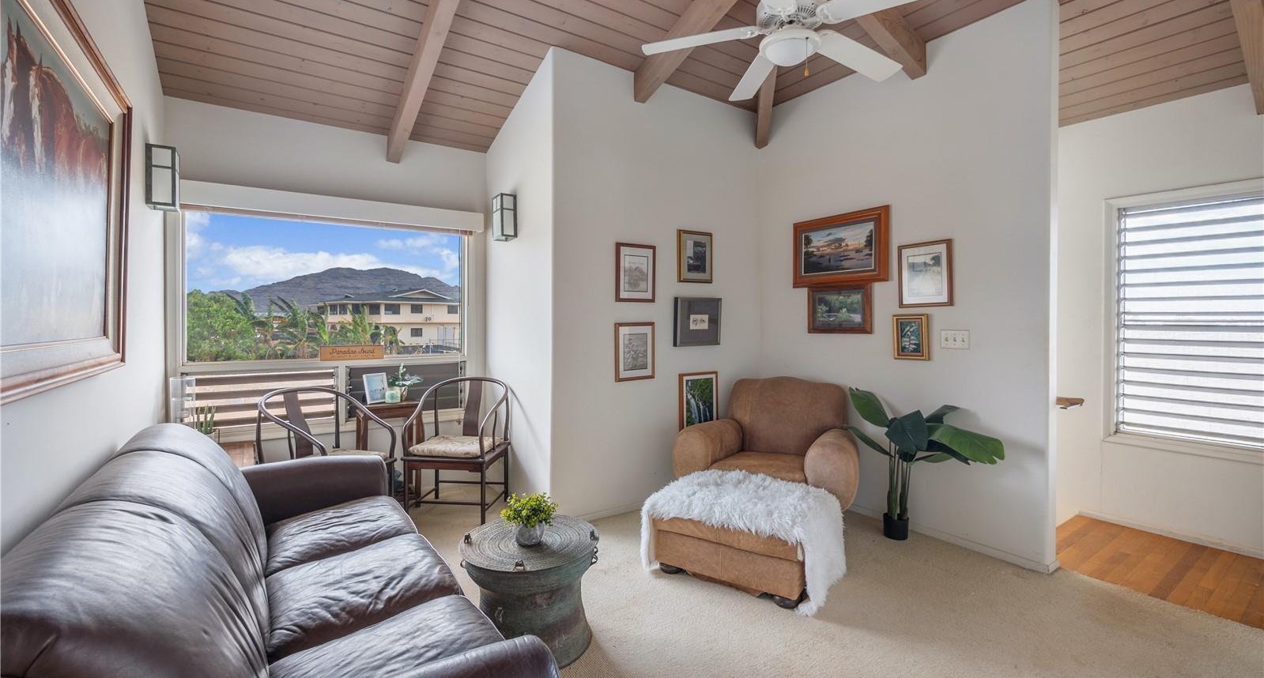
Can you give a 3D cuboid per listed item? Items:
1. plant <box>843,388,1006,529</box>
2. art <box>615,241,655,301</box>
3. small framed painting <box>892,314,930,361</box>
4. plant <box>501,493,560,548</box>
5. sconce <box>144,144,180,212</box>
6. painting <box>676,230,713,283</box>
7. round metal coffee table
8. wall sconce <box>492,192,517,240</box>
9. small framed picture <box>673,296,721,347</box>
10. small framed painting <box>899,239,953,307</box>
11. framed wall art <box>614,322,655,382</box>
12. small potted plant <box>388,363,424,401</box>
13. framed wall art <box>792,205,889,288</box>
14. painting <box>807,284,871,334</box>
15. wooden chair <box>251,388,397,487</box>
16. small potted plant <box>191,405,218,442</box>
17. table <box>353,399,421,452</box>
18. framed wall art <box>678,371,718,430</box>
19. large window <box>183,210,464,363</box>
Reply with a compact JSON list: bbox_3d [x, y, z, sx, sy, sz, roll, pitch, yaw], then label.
[{"bbox_3d":[1.692,0.788,3.077,0.440,0.880,0.880,-2,3,-34],"label":"plant"},{"bbox_3d":[0.026,-0.464,3.583,0.325,0.405,0.025,-2,3,-34],"label":"art"},{"bbox_3d":[1.779,-0.010,3.245,0.035,0.285,0.216,-1,1,-32],"label":"small framed painting"},{"bbox_3d":[-0.413,0.733,2.088,0.230,0.201,0.230,0,1,0],"label":"plant"},{"bbox_3d":[-2.539,-0.866,2.772,0.117,0.310,0.175,-2,3,-34],"label":"sconce"},{"bbox_3d":[0.483,-0.622,3.881,0.330,0.385,0.030,-2,3,-34],"label":"painting"},{"bbox_3d":[-0.418,1.028,2.128,0.576,0.432,0.576,0,1,0],"label":"round metal coffee table"},{"bbox_3d":[-0.929,-0.882,3.732,0.115,0.310,0.185,-2,3,-34],"label":"wall sconce"},{"bbox_3d":[0.509,-0.130,3.948,0.432,0.368,0.055,-1,1,-32],"label":"small framed picture"},{"bbox_3d":[1.823,-0.398,3.177,0.025,0.400,0.324,-1,1,-32],"label":"small framed painting"},{"bbox_3d":[0.024,0.091,3.609,0.325,0.405,0.025,-2,3,-34],"label":"framed wall art"},{"bbox_3d":[-1.648,0.318,3.733,0.240,0.280,0.210,-2,3,-34],"label":"small potted plant"},{"bbox_3d":[1.489,-0.640,3.687,0.040,0.503,0.779,-1,1,-32],"label":"framed wall art"},{"bbox_3d":[1.496,-0.212,3.691,0.030,0.349,0.522,-1,1,-32],"label":"painting"},{"bbox_3d":[-1.964,0.805,3.330,0.532,0.972,0.615,0,1,15],"label":"wooden chair"},{"bbox_3d":[-2.780,0.581,3.325,0.167,0.308,0.150,-1,1,-32],"label":"small potted plant"},{"bbox_3d":[-1.763,0.843,3.741,0.410,0.775,0.340,-2,3,-34],"label":"table"},{"bbox_3d":[0.520,0.505,3.964,0.385,0.510,0.025,-2,3,-34],"label":"framed wall art"},{"bbox_3d":[-2.233,-0.371,3.939,1.865,1.050,0.080,-1,1,-32],"label":"large window"}]

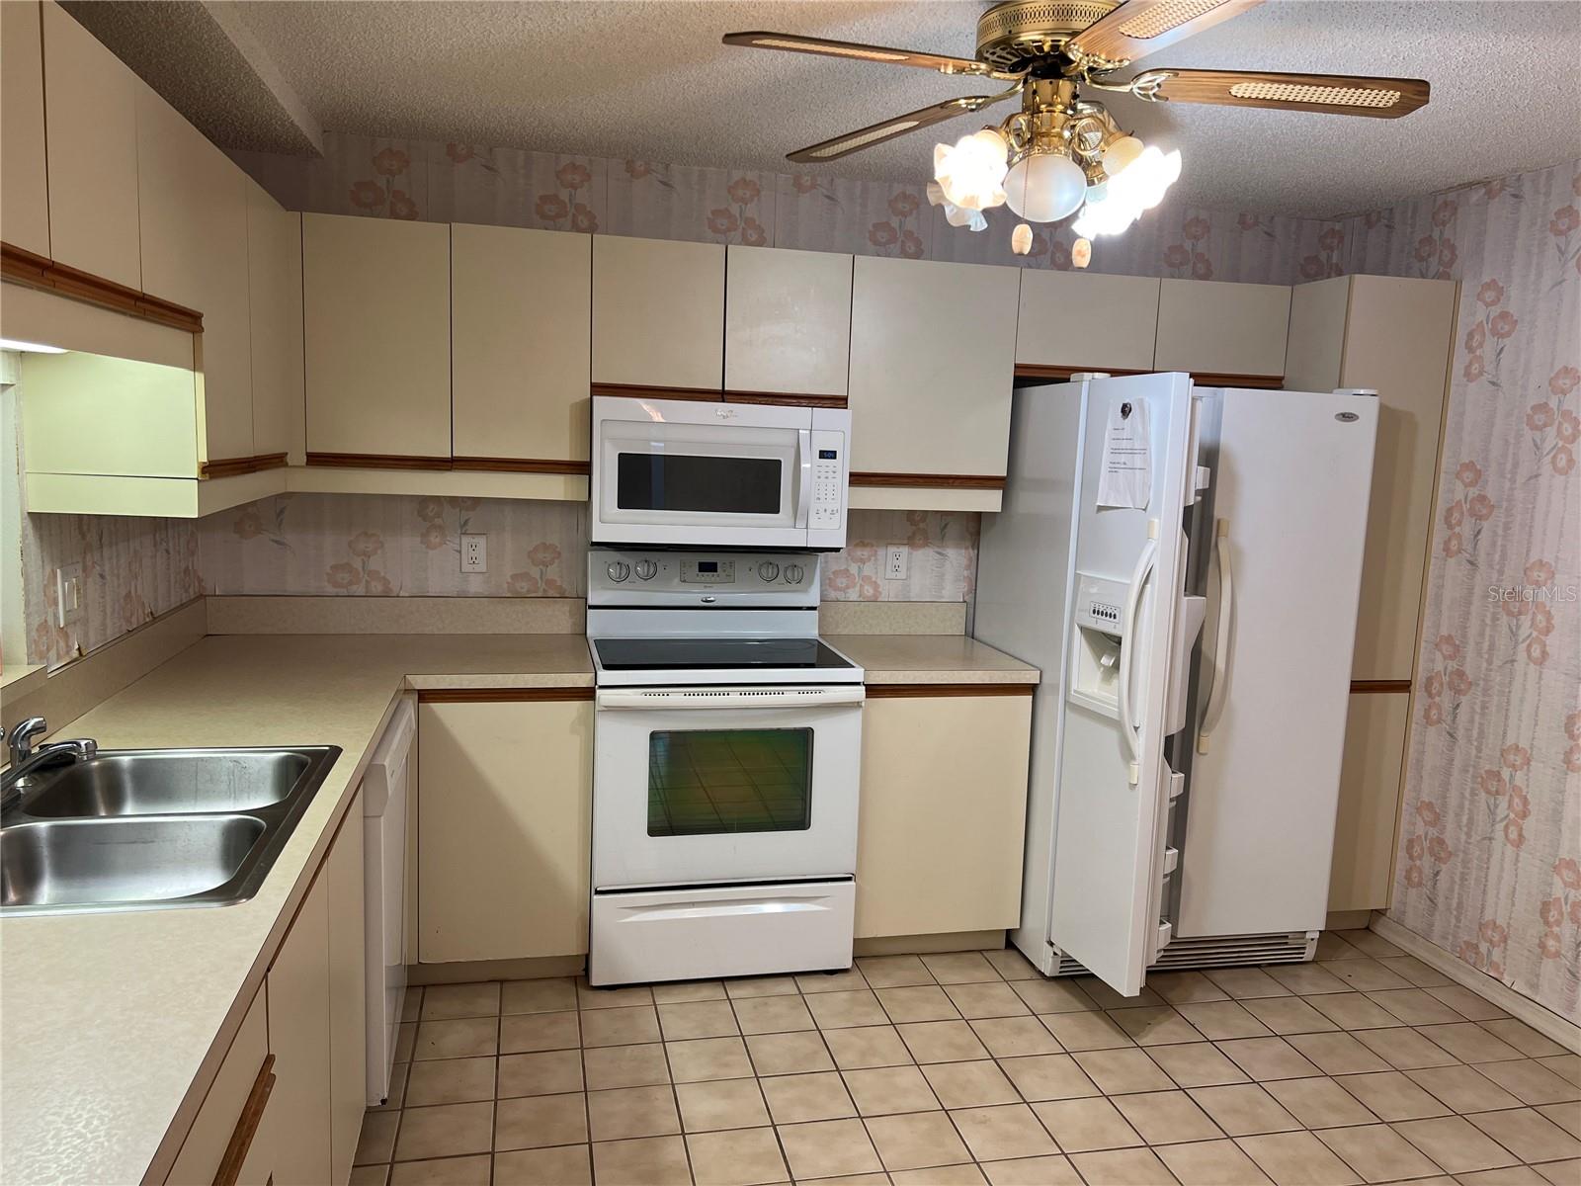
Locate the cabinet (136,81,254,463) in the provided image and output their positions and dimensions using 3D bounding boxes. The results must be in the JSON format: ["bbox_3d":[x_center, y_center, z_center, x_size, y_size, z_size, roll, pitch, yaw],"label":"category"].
[{"bbox_3d":[-1.337,-0.588,2.361,0.325,0.638,0.809,0,7,-12],"label":"cabinet"}]

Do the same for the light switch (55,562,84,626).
[{"bbox_3d":[-1.553,0.002,2.567,0.011,0.118,0.116,0,8,-12],"label":"light switch"}]

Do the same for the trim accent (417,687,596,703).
[{"bbox_3d":[-0.762,0.276,3.202,0.452,0.035,0.024,0,7,-12],"label":"trim accent"}]

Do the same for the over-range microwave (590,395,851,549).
[{"bbox_3d":[-0.232,-0.364,3.646,0.754,0.429,0.402,0,7,-12],"label":"over-range microwave"}]

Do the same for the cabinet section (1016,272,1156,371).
[{"bbox_3d":[0.898,-0.863,3.860,0.477,0.309,0.313,1,7,-13],"label":"cabinet section"}]

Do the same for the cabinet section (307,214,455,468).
[{"bbox_3d":[-1.165,-0.707,3.416,0.383,0.663,0.313,1,7,-13],"label":"cabinet section"}]

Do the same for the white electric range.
[{"bbox_3d":[-0.228,0.491,3.603,0.757,1.173,0.670,1,8,-12],"label":"white electric range"}]

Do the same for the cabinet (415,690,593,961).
[{"bbox_3d":[-0.839,0.594,3.527,0.455,0.760,0.600,1,8,-12],"label":"cabinet"}]

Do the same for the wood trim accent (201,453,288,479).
[{"bbox_3d":[-1.280,-0.303,2.804,0.022,0.037,0.815,1,8,-12],"label":"wood trim accent"}]

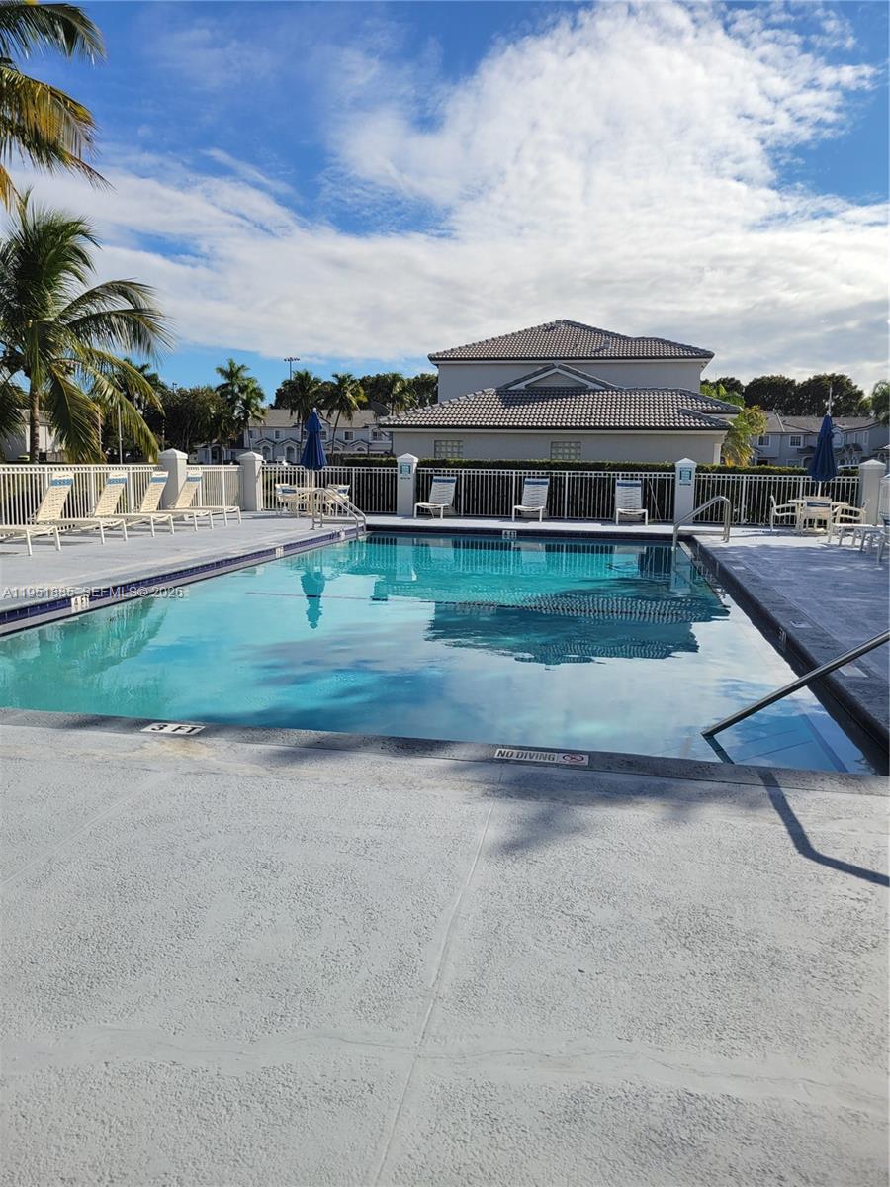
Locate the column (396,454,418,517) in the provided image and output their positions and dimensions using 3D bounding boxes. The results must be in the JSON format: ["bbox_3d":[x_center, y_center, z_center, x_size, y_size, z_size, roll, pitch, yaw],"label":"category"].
[{"bbox_3d":[-0.953,-2.743,22.677,0.460,1.585,0.460,3,9,11],"label":"column"}]

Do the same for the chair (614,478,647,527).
[{"bbox_3d":[4.502,-2.175,21.394,0.680,1.020,1.400,3,9,11],"label":"chair"}]

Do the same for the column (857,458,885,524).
[{"bbox_3d":[9.920,-2.271,20.716,0.460,1.585,0.460,3,9,11],"label":"column"}]

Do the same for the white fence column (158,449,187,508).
[{"bbox_3d":[-6.186,-2.470,20.262,0.470,1.630,0.470,3,9,11],"label":"white fence column"}]

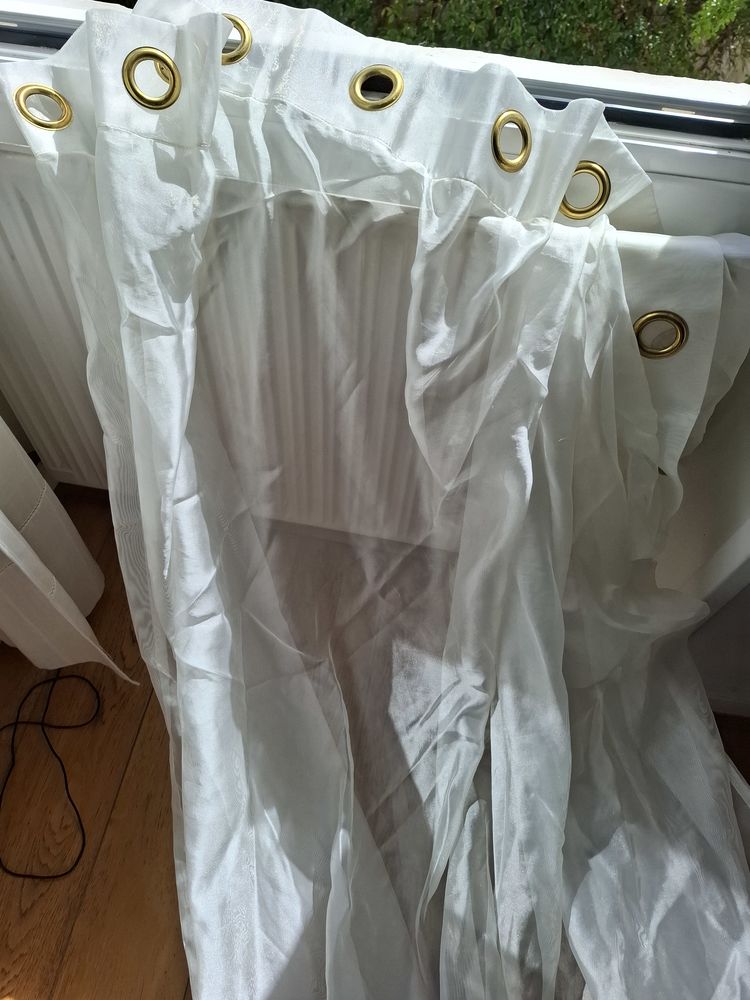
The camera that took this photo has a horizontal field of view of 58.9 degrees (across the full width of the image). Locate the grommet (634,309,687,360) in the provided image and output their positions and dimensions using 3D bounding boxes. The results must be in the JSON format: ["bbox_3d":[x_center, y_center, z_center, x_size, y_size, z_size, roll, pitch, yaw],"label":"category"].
[{"bbox_3d":[0.330,-0.191,0.772,0.064,0.064,0.011,18,49,8],"label":"grommet"}]

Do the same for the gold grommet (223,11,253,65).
[{"bbox_3d":[-0.175,-0.537,0.775,0.064,0.011,0.064,-6,87,-8],"label":"gold grommet"}]

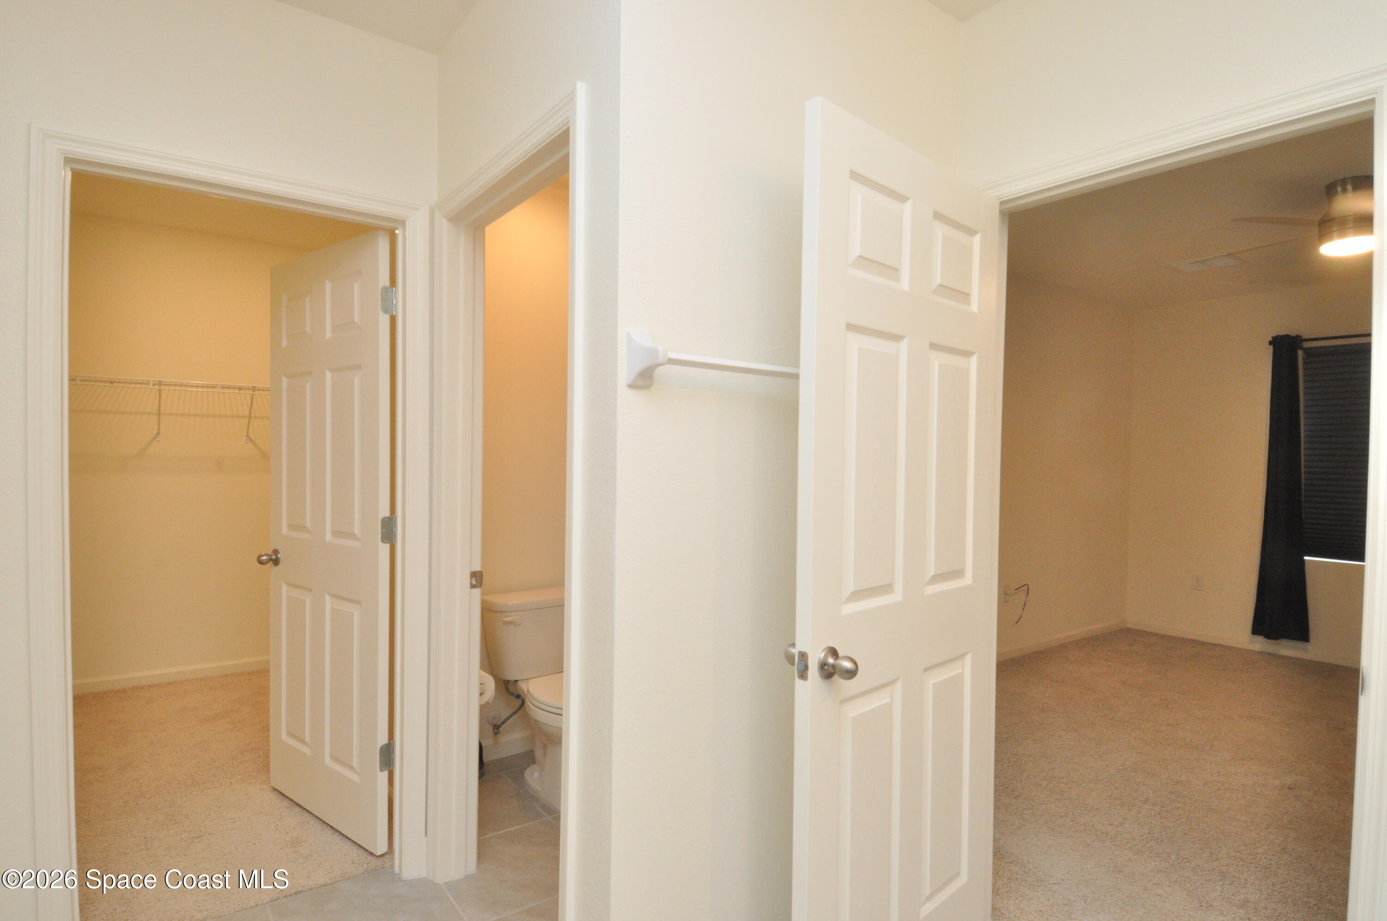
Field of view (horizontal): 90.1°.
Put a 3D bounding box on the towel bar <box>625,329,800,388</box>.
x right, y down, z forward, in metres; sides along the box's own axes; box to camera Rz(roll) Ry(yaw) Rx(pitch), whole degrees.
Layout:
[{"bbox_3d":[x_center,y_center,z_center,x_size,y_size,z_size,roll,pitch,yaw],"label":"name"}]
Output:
[{"bbox_3d":[0.157,-0.192,1.484,0.660,0.108,0.080,0,1,-37],"label":"towel bar"}]

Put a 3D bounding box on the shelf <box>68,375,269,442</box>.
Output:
[{"bbox_3d":[-2.744,-0.260,3.924,1.450,0.335,0.315,0,1,-37],"label":"shelf"}]

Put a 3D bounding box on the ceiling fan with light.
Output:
[{"bbox_3d":[2.893,-1.071,2.990,1.300,0.265,1.300,0,1,-37],"label":"ceiling fan with light"}]

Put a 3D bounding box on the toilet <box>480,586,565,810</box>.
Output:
[{"bbox_3d":[-0.515,0.943,2.771,0.460,0.745,0.730,0,1,-37],"label":"toilet"}]

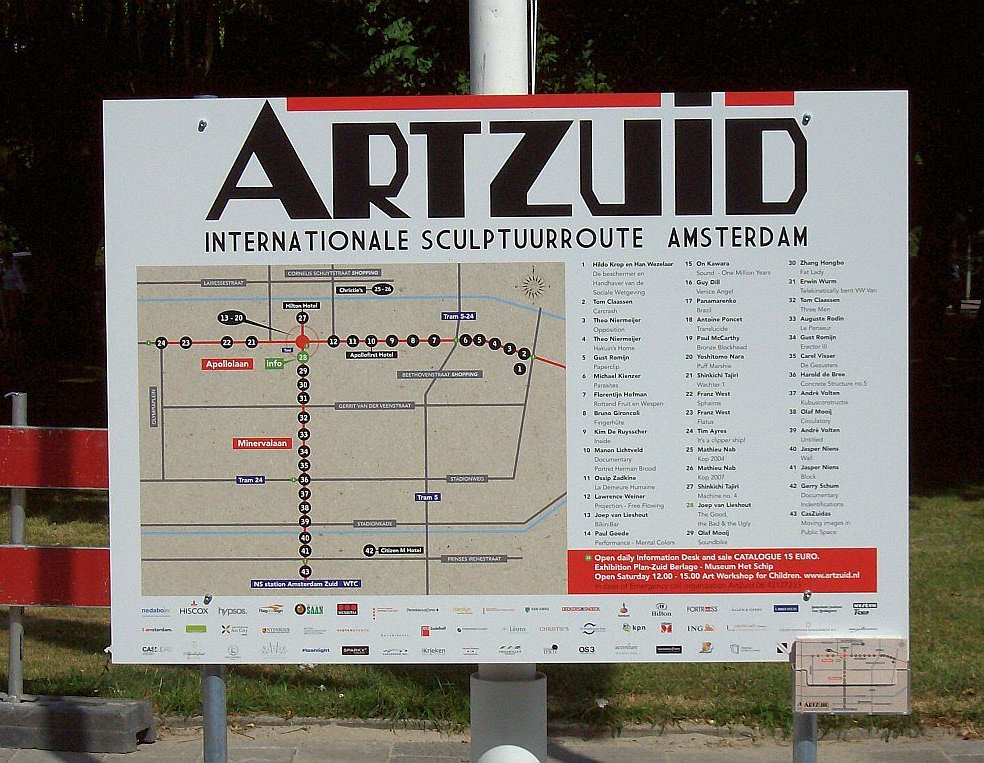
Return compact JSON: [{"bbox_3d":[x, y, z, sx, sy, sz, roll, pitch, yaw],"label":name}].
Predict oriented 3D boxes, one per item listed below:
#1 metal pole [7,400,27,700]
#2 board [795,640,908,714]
[{"bbox_3d":[-1.556,0.544,9.690,0.048,1.011,0.048,1,2,0],"label":"metal pole"},{"bbox_3d":[0.718,0.589,5.900,0.235,0.153,0.040,0,2,1],"label":"board"}]

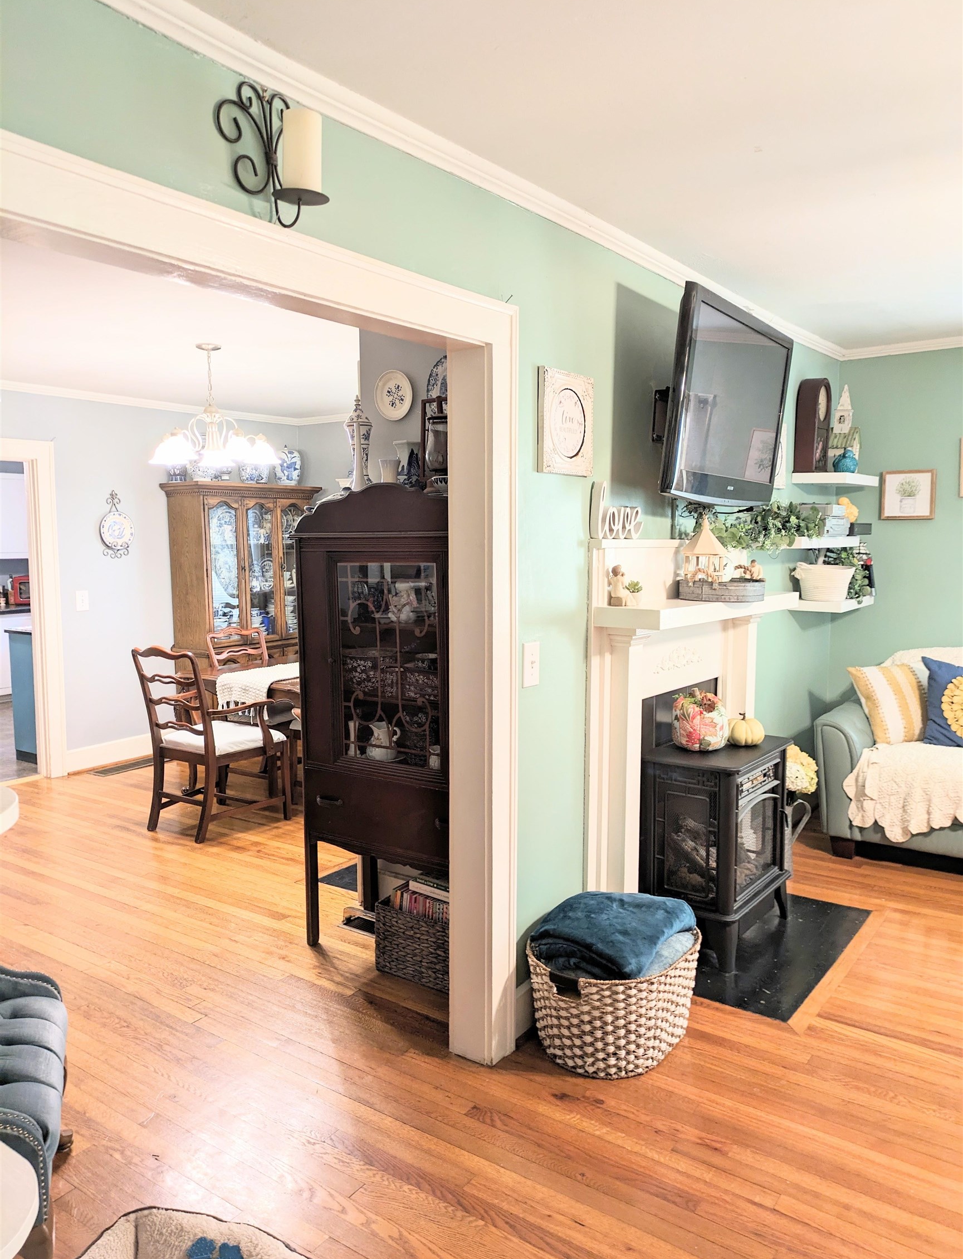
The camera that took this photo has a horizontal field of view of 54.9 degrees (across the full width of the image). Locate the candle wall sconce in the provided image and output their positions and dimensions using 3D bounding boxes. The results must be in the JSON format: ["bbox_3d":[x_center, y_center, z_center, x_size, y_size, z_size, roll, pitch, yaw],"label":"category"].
[{"bbox_3d":[-0.362,-0.942,1.839,0.165,0.274,0.255,4,7,36],"label":"candle wall sconce"}]

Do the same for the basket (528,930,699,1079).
[{"bbox_3d":[0.407,1.090,2.836,0.450,0.320,0.570,4,7,36],"label":"basket"}]

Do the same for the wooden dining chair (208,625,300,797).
[{"bbox_3d":[-1.308,0.476,5.617,0.550,0.960,0.500,4,7,36],"label":"wooden dining chair"}]

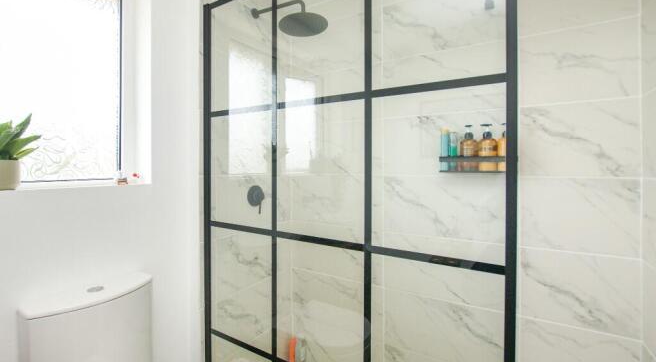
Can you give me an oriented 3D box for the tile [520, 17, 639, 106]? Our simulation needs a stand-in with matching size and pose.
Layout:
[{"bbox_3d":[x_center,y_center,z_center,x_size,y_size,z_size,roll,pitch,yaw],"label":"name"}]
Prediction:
[{"bbox_3d":[0.984,-0.457,1.086,0.358,0.300,0.015,2,1,28],"label":"tile"}]

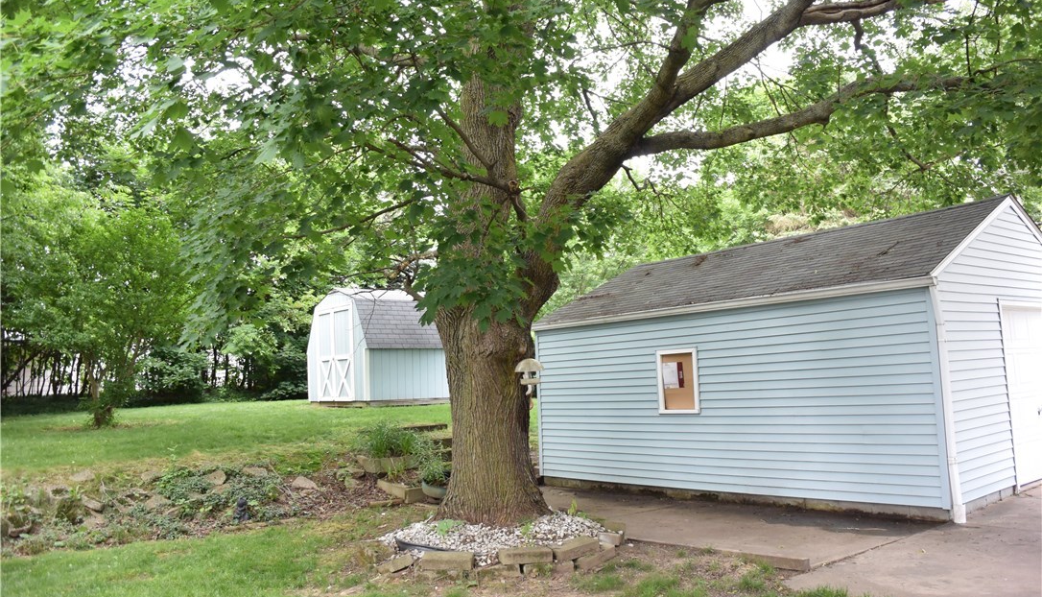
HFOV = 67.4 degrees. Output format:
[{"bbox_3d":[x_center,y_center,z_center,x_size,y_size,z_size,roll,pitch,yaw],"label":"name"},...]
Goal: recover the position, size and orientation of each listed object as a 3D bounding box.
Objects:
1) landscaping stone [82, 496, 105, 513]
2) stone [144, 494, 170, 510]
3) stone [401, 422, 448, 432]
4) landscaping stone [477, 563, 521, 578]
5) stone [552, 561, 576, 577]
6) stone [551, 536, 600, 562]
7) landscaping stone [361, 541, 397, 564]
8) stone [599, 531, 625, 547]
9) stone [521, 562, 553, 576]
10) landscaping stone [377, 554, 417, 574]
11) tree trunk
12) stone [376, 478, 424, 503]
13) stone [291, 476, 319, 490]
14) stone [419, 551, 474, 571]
[{"bbox_3d":[-5.097,2.449,9.300,0.250,0.110,0.180,13,5,-11],"label":"landscaping stone"},{"bbox_3d":[-4.425,2.478,9.500,0.270,0.150,0.190,-2,-6,-6],"label":"stone"},{"bbox_3d":[-1.580,2.114,12.800,0.850,0.120,0.280,3,-8,-41],"label":"stone"},{"bbox_3d":[-0.197,2.245,6.479,0.360,0.092,0.200,-2,-6,-10],"label":"landscaping stone"},{"bbox_3d":[0.356,2.263,6.550,0.210,0.110,0.200,-2,-6,-6],"label":"stone"},{"bbox_3d":[0.424,2.056,6.430,0.415,0.095,0.190,2,-8,-36],"label":"stone"},{"bbox_3d":[-1.294,2.287,7.050,0.290,0.130,0.220,-6,-7,30],"label":"landscaping stone"},{"bbox_3d":[0.837,2.213,7.200,0.220,0.110,0.210,-5,-6,17],"label":"stone"},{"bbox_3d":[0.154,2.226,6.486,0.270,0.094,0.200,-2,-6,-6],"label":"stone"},{"bbox_3d":[-1.072,2.291,6.750,0.330,0.100,0.200,-17,0,20],"label":"landscaping stone"},{"bbox_3d":[-0.304,1.209,8.250,1.130,2.200,1.080,-3,-6,0],"label":"tree trunk"},{"bbox_3d":[-1.618,2.554,10.450,0.430,0.190,0.720,-1,-6,-21],"label":"stone"},{"bbox_3d":[-2.880,2.458,10.400,0.360,0.190,0.250,-1,-7,-20],"label":"stone"},{"bbox_3d":[-0.592,2.143,6.368,0.405,0.096,0.196,-3,-6,3],"label":"stone"}]

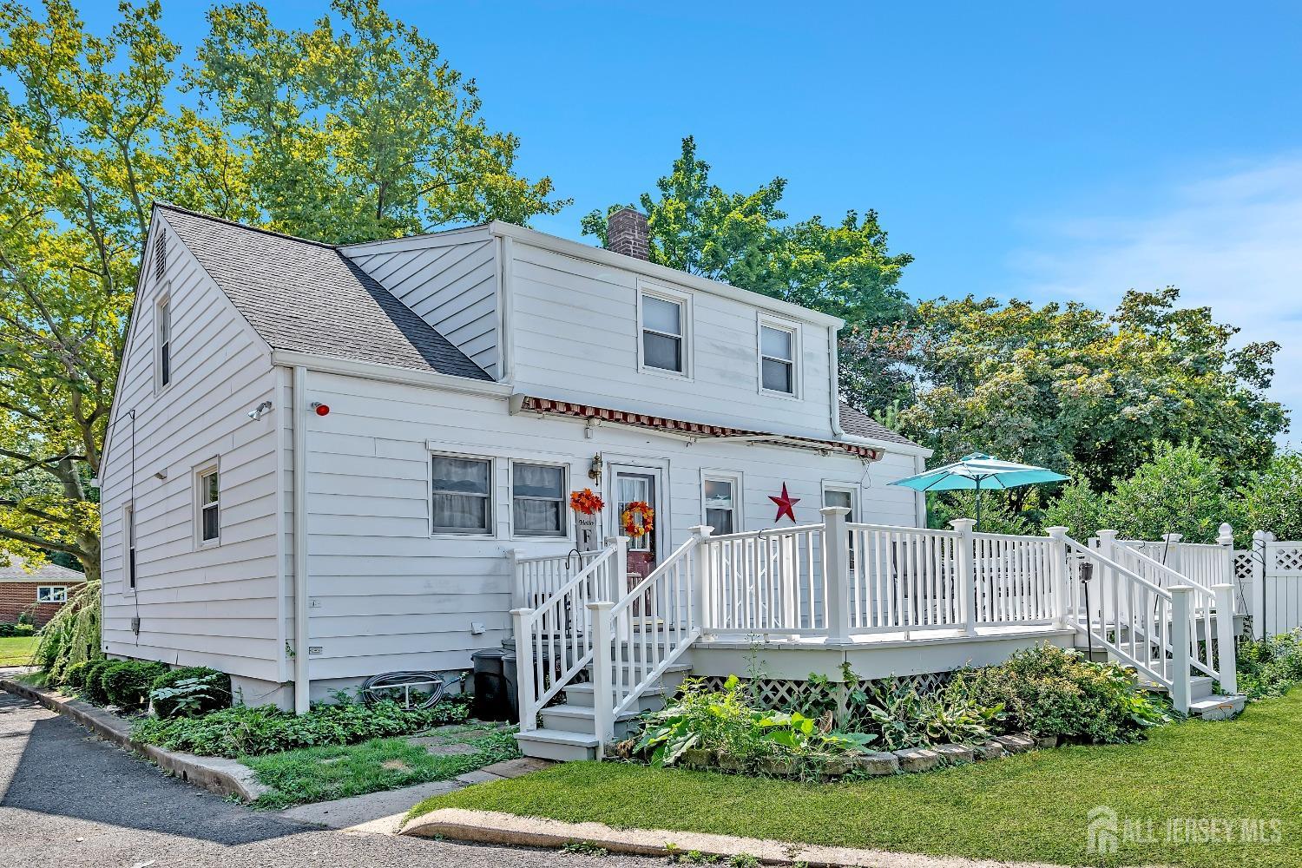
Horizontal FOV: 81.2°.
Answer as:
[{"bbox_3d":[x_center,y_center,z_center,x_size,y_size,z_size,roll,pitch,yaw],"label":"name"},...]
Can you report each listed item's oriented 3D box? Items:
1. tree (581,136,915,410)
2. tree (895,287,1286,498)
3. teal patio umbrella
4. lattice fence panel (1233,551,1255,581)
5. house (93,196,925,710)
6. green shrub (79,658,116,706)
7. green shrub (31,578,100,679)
[{"bbox_3d":[3.006,-1.700,23.500,10.000,14.500,9.600,-3,-9,7],"label":"tree"},{"bbox_3d":[11.532,0.590,20.000,9.400,9.000,8.600,-6,-10,30],"label":"tree"},{"bbox_3d":[4.620,1.430,10.700,2.600,2.350,2.600,6,-11,-39],"label":"teal patio umbrella"},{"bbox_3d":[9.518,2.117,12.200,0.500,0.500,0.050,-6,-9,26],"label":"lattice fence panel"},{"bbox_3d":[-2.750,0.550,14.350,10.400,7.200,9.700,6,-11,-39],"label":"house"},{"bbox_3d":[-7.048,3.158,9.700,0.700,0.580,0.700,6,-11,-39],"label":"green shrub"},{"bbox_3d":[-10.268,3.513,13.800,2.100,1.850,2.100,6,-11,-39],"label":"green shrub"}]

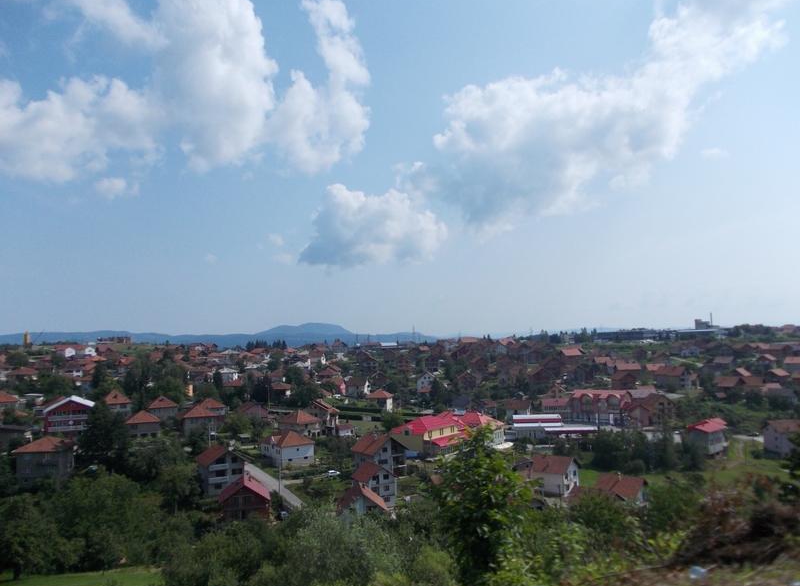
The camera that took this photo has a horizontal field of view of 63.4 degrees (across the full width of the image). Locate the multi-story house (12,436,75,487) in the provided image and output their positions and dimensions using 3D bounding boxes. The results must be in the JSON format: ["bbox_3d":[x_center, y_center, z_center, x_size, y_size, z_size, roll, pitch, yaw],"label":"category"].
[{"bbox_3d":[-82.894,39.172,151.000,10.200,11.000,9.600,1,-4,-10],"label":"multi-story house"}]

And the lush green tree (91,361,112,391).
[{"bbox_3d":[-143.920,40.740,312.000,9.000,15.000,9.000,2,-5,-25],"label":"lush green tree"}]

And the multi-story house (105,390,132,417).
[{"bbox_3d":[-107.010,42.580,246.000,8.800,9.900,8.800,3,-5,-32],"label":"multi-story house"}]

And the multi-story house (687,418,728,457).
[{"bbox_3d":[85.200,40.200,178.000,7.400,8.600,11.800,-4,-5,43],"label":"multi-story house"}]

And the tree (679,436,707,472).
[{"bbox_3d":[78.200,42.910,173.000,7.200,9.400,7.200,-2,-5,24],"label":"tree"}]

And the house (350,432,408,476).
[{"bbox_3d":[-5.580,43.850,174.600,11.300,10.700,10.500,3,-5,-37],"label":"house"}]

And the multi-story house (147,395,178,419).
[{"bbox_3d":[-84.464,40.732,230.000,10.000,8.300,9.500,2,-4,-25],"label":"multi-story house"}]

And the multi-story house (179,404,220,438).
[{"bbox_3d":[-60.484,38.371,195.000,9.800,9.500,10.000,2,-4,-25],"label":"multi-story house"}]

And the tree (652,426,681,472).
[{"bbox_3d":[64.623,37.791,157.000,6.600,10.600,6.500,-2,-4,22],"label":"tree"}]

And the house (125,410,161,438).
[{"bbox_3d":[-83.240,42.840,210.000,10.500,8.700,9.800,2,-5,-24],"label":"house"}]

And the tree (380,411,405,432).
[{"bbox_3d":[-2.570,44.080,222.000,7.800,7.200,7.800,0,-4,-1],"label":"tree"}]

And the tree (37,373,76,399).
[{"bbox_3d":[-130.053,35.590,245.000,15.145,10.223,13.630,2,-4,-28],"label":"tree"}]

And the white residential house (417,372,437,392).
[{"bbox_3d":[13.429,45.294,330.000,10.200,10.200,10.000,0,-4,-3],"label":"white residential house"}]

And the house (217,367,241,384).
[{"bbox_3d":[-94.020,45.463,355.000,8.700,8.800,8.700,-1,-4,10],"label":"house"}]

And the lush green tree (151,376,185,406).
[{"bbox_3d":[-97.010,40.680,270.000,12.000,12.000,12.000,2,-4,-20],"label":"lush green tree"}]

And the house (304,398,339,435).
[{"bbox_3d":[-24.382,38.523,202.000,8.300,10.800,10.000,-1,-4,11],"label":"house"}]

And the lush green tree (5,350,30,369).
[{"bbox_3d":[-198.018,34.556,335.000,13.460,10.613,12.787,2,-4,-31],"label":"lush green tree"}]

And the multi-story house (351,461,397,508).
[{"bbox_3d":[-6.260,47.450,160.670,8.900,9.900,9.100,2,-5,-28],"label":"multi-story house"}]

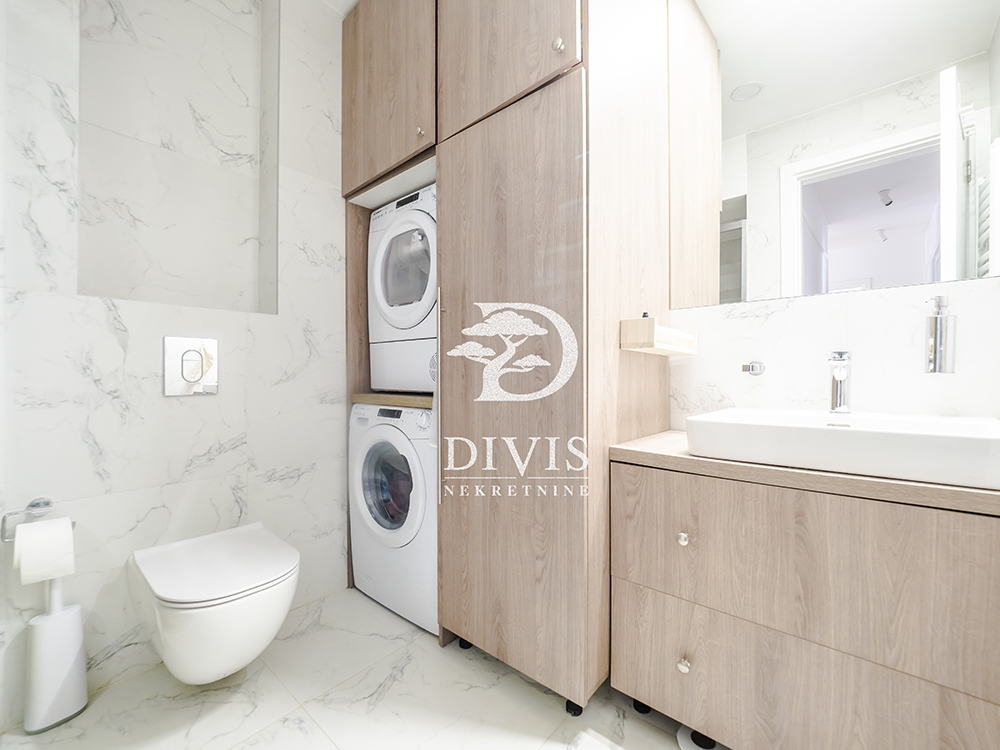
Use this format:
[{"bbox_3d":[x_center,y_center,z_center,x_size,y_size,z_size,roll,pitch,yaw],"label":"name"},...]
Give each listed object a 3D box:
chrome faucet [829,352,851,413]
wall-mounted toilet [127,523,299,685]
[{"bbox_3d":[0.955,0.021,1.134,0.047,0.174,0.140,0,-1,41],"label":"chrome faucet"},{"bbox_3d":[-0.853,0.737,1.253,0.560,0.348,0.362,0,-1,41],"label":"wall-mounted toilet"}]

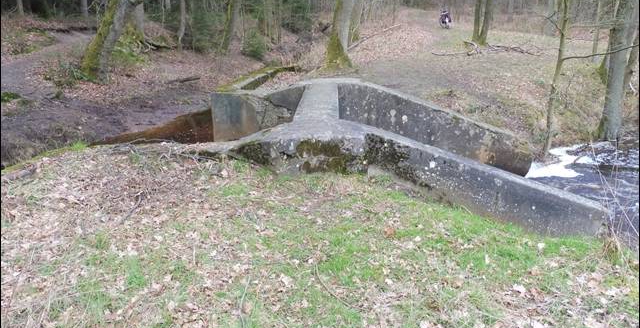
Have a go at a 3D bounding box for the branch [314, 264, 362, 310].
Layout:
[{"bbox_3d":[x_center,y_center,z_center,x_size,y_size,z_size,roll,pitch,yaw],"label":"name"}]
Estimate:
[{"bbox_3d":[0.074,0.727,2.670,0.084,0.040,0.552,-10,21,-27],"label":"branch"}]

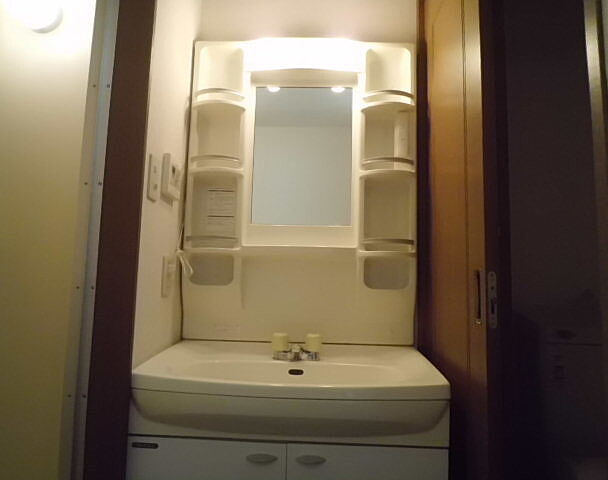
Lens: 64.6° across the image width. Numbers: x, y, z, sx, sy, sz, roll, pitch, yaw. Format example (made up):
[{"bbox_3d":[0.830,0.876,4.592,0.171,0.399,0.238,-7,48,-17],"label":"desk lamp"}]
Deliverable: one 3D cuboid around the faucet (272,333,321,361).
[{"bbox_3d":[-0.023,0.318,1.423,0.146,0.080,0.130,1,-5,2],"label":"faucet"}]

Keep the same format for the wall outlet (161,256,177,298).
[{"bbox_3d":[-0.398,0.110,1.409,0.010,0.120,0.070,1,-5,2],"label":"wall outlet"}]

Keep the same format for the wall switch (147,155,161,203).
[{"bbox_3d":[-0.408,-0.168,1.321,0.010,0.118,0.070,1,-7,2],"label":"wall switch"}]

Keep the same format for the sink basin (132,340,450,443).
[{"bbox_3d":[-0.031,0.396,1.284,0.750,0.180,0.500,1,-5,2],"label":"sink basin"}]

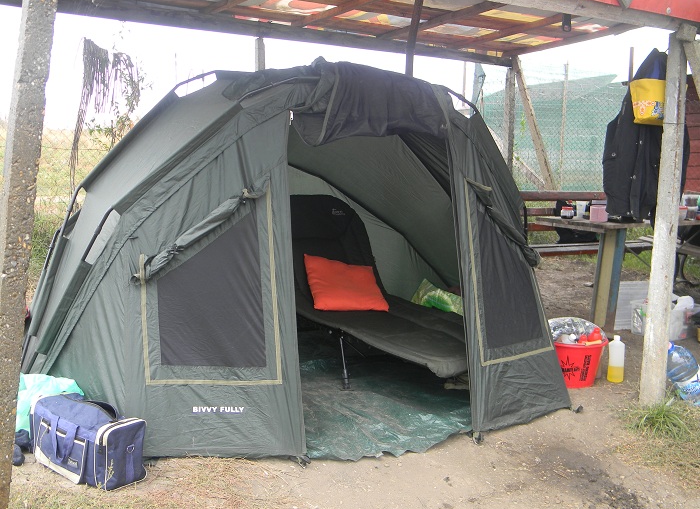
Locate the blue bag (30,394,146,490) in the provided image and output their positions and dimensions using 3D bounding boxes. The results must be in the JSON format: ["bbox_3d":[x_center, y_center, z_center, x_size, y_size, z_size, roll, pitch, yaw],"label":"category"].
[{"bbox_3d":[-1.139,0.805,3.638,0.510,0.265,0.230,7,11,36],"label":"blue bag"}]

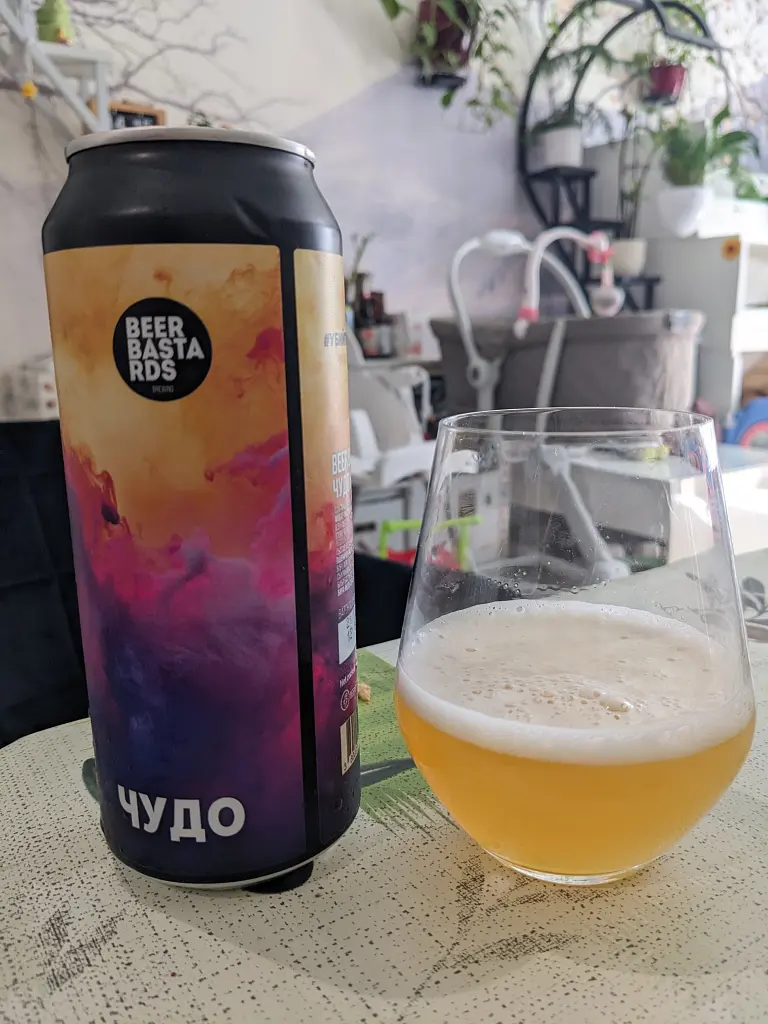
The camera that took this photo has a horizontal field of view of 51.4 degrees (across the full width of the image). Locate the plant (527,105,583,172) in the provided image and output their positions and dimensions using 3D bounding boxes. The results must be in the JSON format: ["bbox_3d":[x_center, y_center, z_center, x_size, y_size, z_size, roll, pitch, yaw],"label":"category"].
[{"bbox_3d":[0.655,-1.433,3.050,0.202,0.242,0.192,1,13,12],"label":"plant"}]

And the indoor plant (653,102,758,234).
[{"bbox_3d":[1.131,-1.194,2.801,0.341,0.436,0.307,4,13,22],"label":"indoor plant"}]

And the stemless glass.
[{"bbox_3d":[0.047,0.030,0.204,0.089,0.107,0.089,-1,12,0],"label":"stemless glass"}]

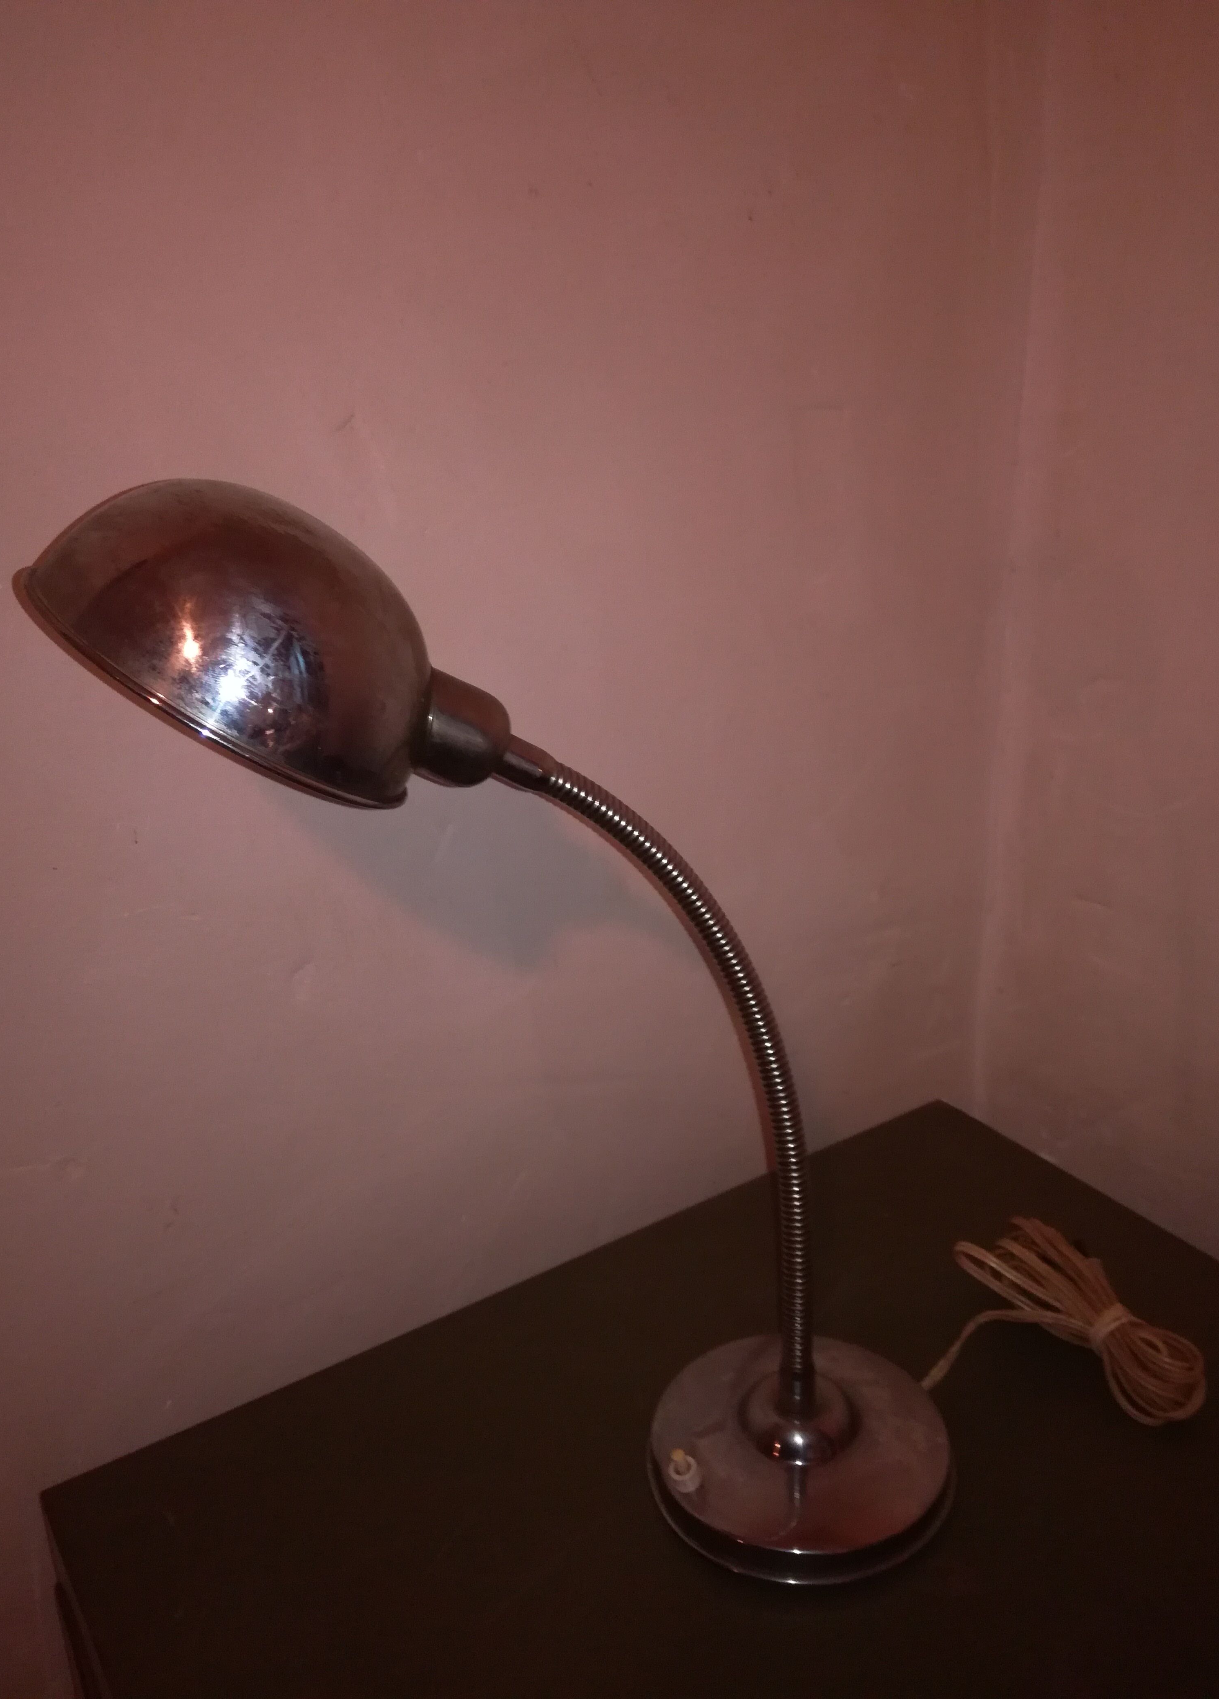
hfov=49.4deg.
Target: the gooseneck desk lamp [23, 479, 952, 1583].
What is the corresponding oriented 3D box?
[{"bbox_3d":[-0.019,0.089,0.571,0.364,0.481,0.158,-5,20,-8],"label":"gooseneck desk lamp"}]

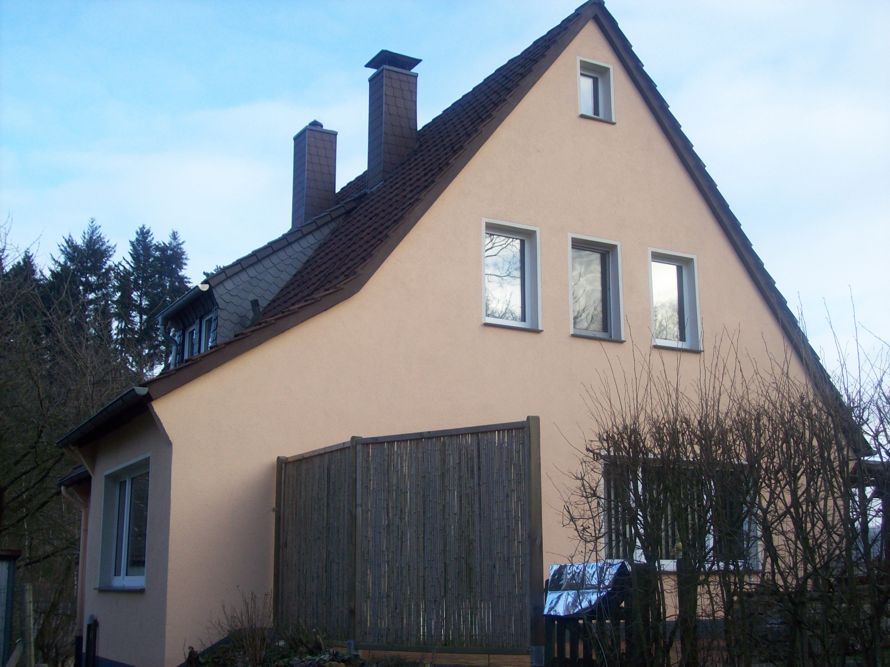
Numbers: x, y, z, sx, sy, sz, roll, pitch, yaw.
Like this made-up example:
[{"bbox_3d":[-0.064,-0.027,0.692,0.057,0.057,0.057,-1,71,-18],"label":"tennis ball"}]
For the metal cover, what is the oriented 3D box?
[{"bbox_3d":[1.165,2.130,9.660,0.680,0.470,0.400,-2,-13,7],"label":"metal cover"}]

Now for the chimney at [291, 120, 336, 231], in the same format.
[{"bbox_3d":[-2.374,-2.854,21.117,0.600,2.104,0.680,6,-15,-27],"label":"chimney"}]

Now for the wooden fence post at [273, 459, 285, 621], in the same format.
[{"bbox_3d":[-1.678,2.162,11.854,0.090,1.800,0.090,6,-15,-27],"label":"wooden fence post"}]

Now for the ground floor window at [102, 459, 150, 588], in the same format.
[{"bbox_3d":[-3.613,2.218,13.266,0.200,1.380,2.300,6,-15,-27],"label":"ground floor window"}]

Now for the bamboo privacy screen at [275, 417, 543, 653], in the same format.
[{"bbox_3d":[-0.598,1.866,10.537,0.468,1.886,3.583,12,-18,-43],"label":"bamboo privacy screen"}]

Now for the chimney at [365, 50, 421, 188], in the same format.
[{"bbox_3d":[-0.847,-3.383,18.942,0.690,2.240,0.690,6,-15,-27],"label":"chimney"}]

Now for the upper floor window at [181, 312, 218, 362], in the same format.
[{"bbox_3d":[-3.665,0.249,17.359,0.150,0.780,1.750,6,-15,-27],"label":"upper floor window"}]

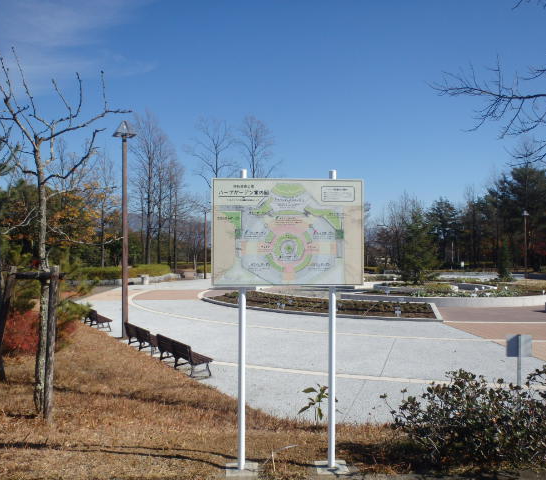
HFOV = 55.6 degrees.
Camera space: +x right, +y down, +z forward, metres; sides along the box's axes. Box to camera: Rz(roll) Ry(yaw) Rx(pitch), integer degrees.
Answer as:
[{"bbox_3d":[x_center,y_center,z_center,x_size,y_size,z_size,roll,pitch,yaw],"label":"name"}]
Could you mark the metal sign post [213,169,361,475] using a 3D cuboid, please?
[{"bbox_3d":[0.116,0.610,4.048,1.170,2.330,0.100,0,-1,-4],"label":"metal sign post"}]

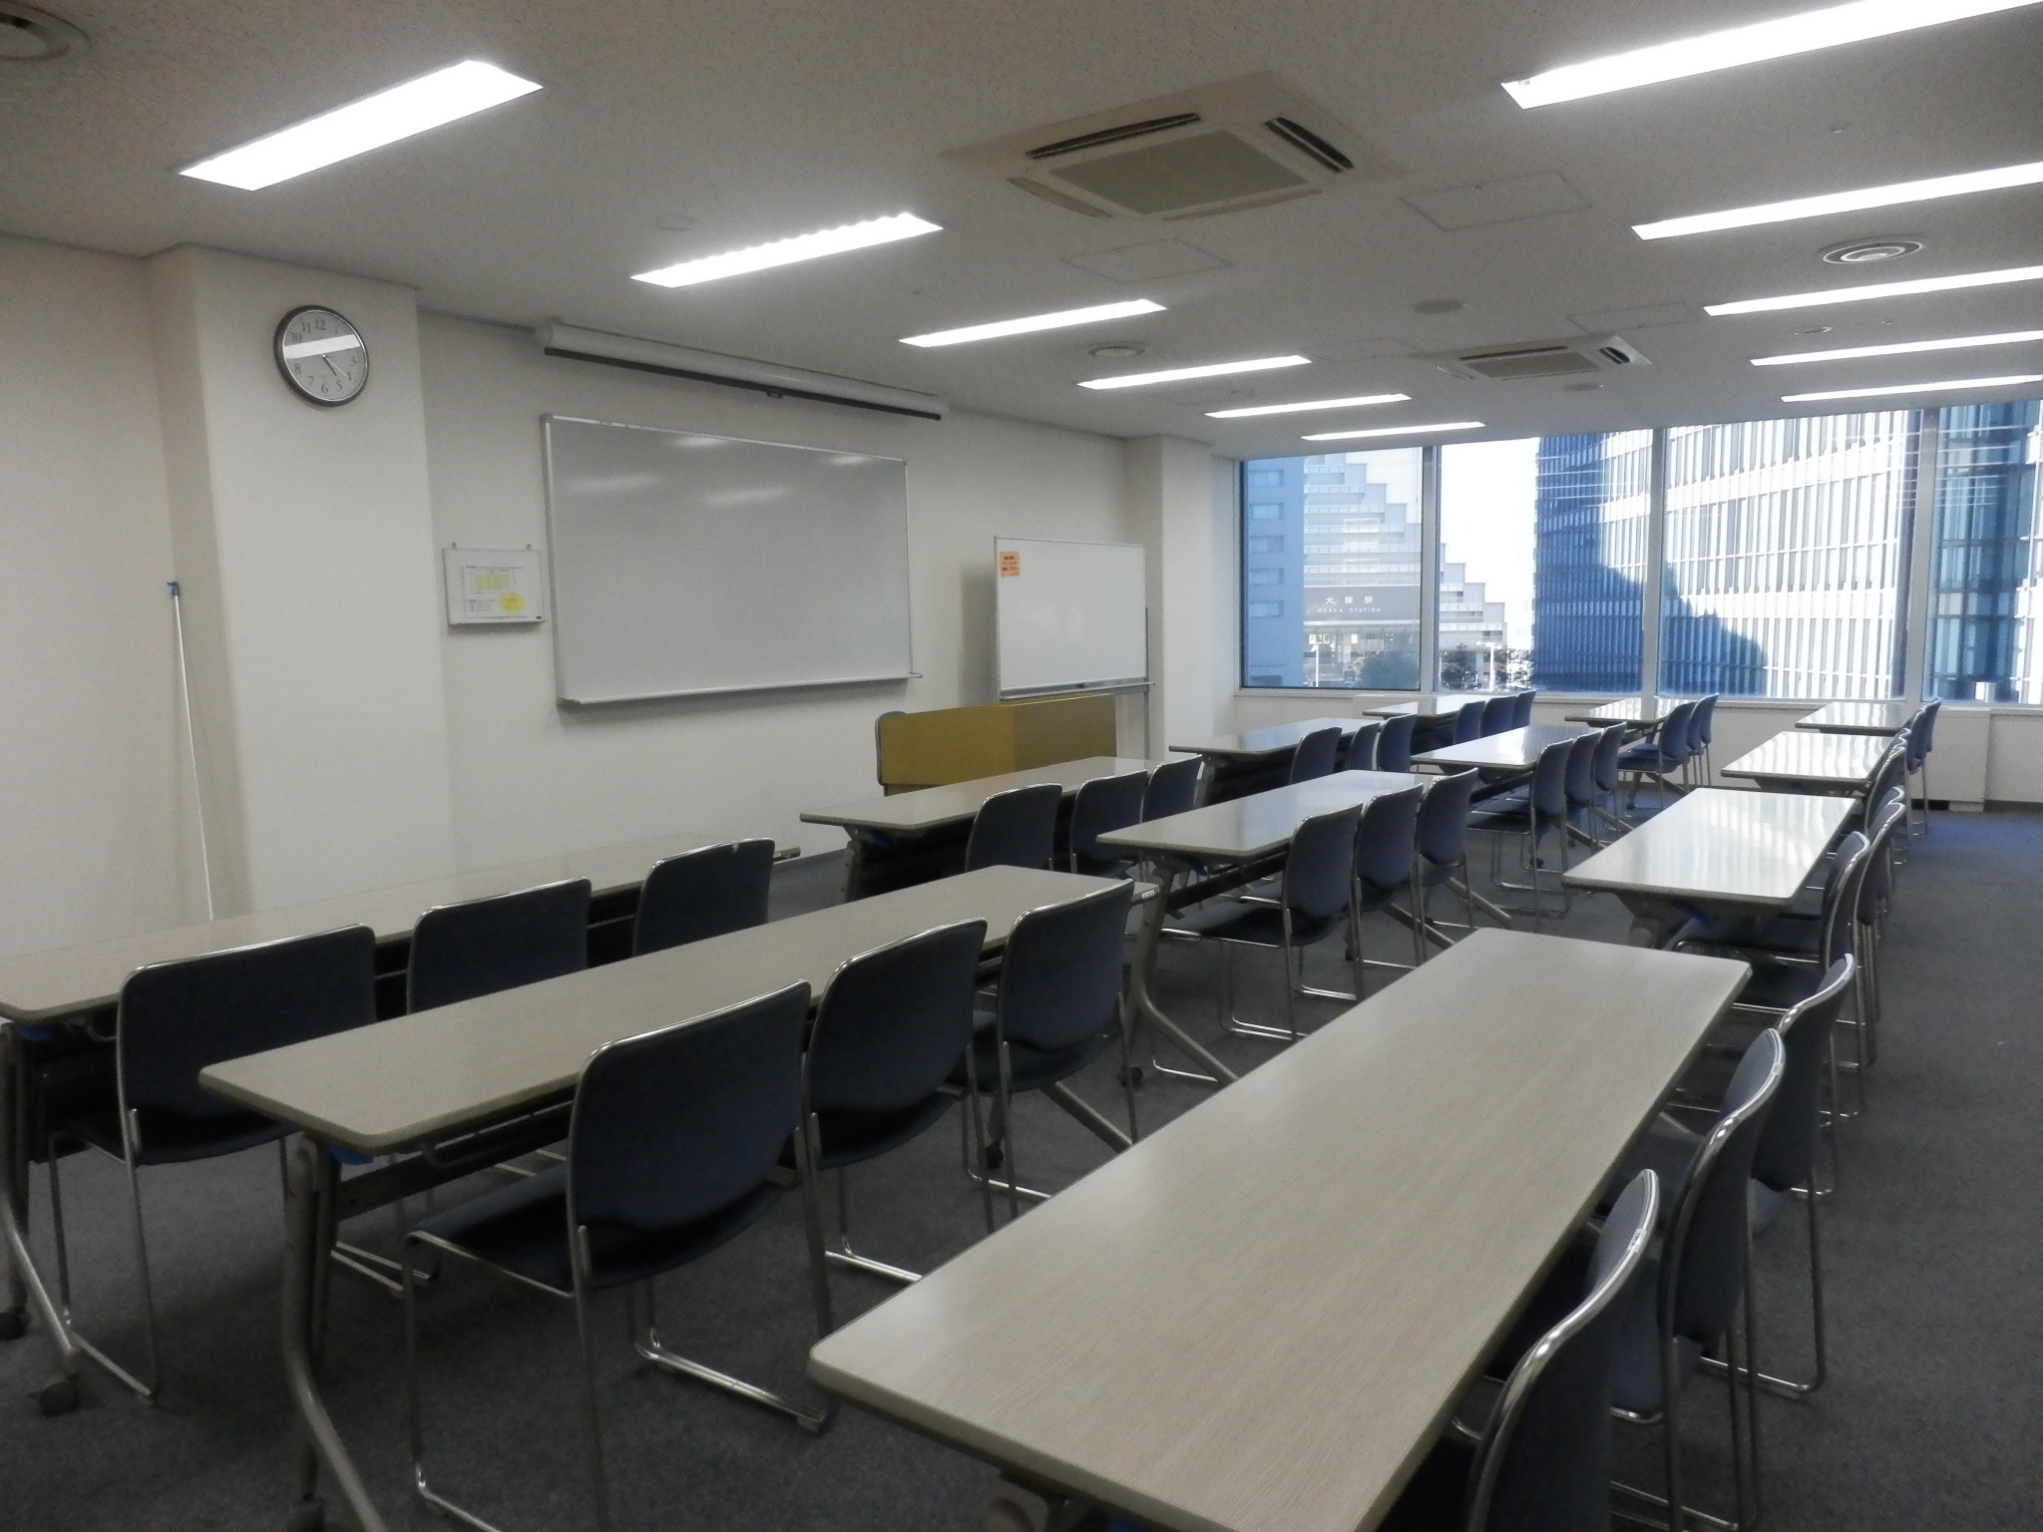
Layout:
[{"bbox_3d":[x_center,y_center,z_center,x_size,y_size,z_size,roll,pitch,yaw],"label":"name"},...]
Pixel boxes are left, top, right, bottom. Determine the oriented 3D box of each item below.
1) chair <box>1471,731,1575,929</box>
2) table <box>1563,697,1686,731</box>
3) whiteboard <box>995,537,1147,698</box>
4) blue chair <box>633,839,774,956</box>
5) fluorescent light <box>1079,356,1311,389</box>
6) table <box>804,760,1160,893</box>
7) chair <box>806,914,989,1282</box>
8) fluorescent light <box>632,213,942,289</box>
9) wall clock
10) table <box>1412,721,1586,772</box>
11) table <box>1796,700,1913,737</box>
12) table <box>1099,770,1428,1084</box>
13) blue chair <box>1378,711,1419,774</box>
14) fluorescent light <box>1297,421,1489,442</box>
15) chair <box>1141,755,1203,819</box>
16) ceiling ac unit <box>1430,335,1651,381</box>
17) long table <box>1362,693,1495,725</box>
[{"bbox_3d":[1.982,0.265,5.807,0.520,0.765,0.480,3,7,36],"label":"chair"},{"bbox_3d":[3.568,0.025,8.154,0.460,0.710,1.800,3,7,33],"label":"table"},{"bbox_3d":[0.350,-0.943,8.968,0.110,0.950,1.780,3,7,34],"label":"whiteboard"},{"bbox_3d":[-0.944,0.564,3.601,0.510,0.760,0.500,3,7,34],"label":"blue chair"},{"bbox_3d":[0.865,-2.030,7.231,1.241,0.080,0.195,3,7,34],"label":"fluorescent light"},{"bbox_3d":[0.009,0.420,5.001,0.450,0.700,1.800,3,7,34],"label":"table"},{"bbox_3d":[-0.369,0.667,2.545,0.510,0.747,0.490,3,7,34],"label":"chair"},{"bbox_3d":[-0.811,-1.735,4.745,1.249,0.060,0.192,3,7,34],"label":"fluorescent light"},{"bbox_3d":[-2.410,-1.410,4.872,0.045,0.330,0.330,3,7,34],"label":"wall clock"},{"bbox_3d":[2.262,0.248,6.284,0.460,0.710,1.800,3,7,35],"label":"table"},{"bbox_3d":[4.464,0.070,7.523,0.450,0.700,1.800,3,7,35],"label":"table"},{"bbox_3d":[0.904,0.465,4.444,0.460,0.700,1.800,3,7,34],"label":"table"},{"bbox_3d":[1.756,0.107,7.400,0.510,0.747,0.490,3,7,34],"label":"blue chair"},{"bbox_3d":[2.561,-2.330,9.805,1.249,0.060,0.192,3,7,34],"label":"fluorescent light"},{"bbox_3d":[0.400,0.341,5.458,0.510,0.747,0.490,3,7,34],"label":"chair"},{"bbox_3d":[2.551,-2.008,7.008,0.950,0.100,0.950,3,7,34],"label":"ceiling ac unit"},{"bbox_3d":[2.667,-0.039,8.841,0.460,0.700,1.800,3,7,34],"label":"long table"}]

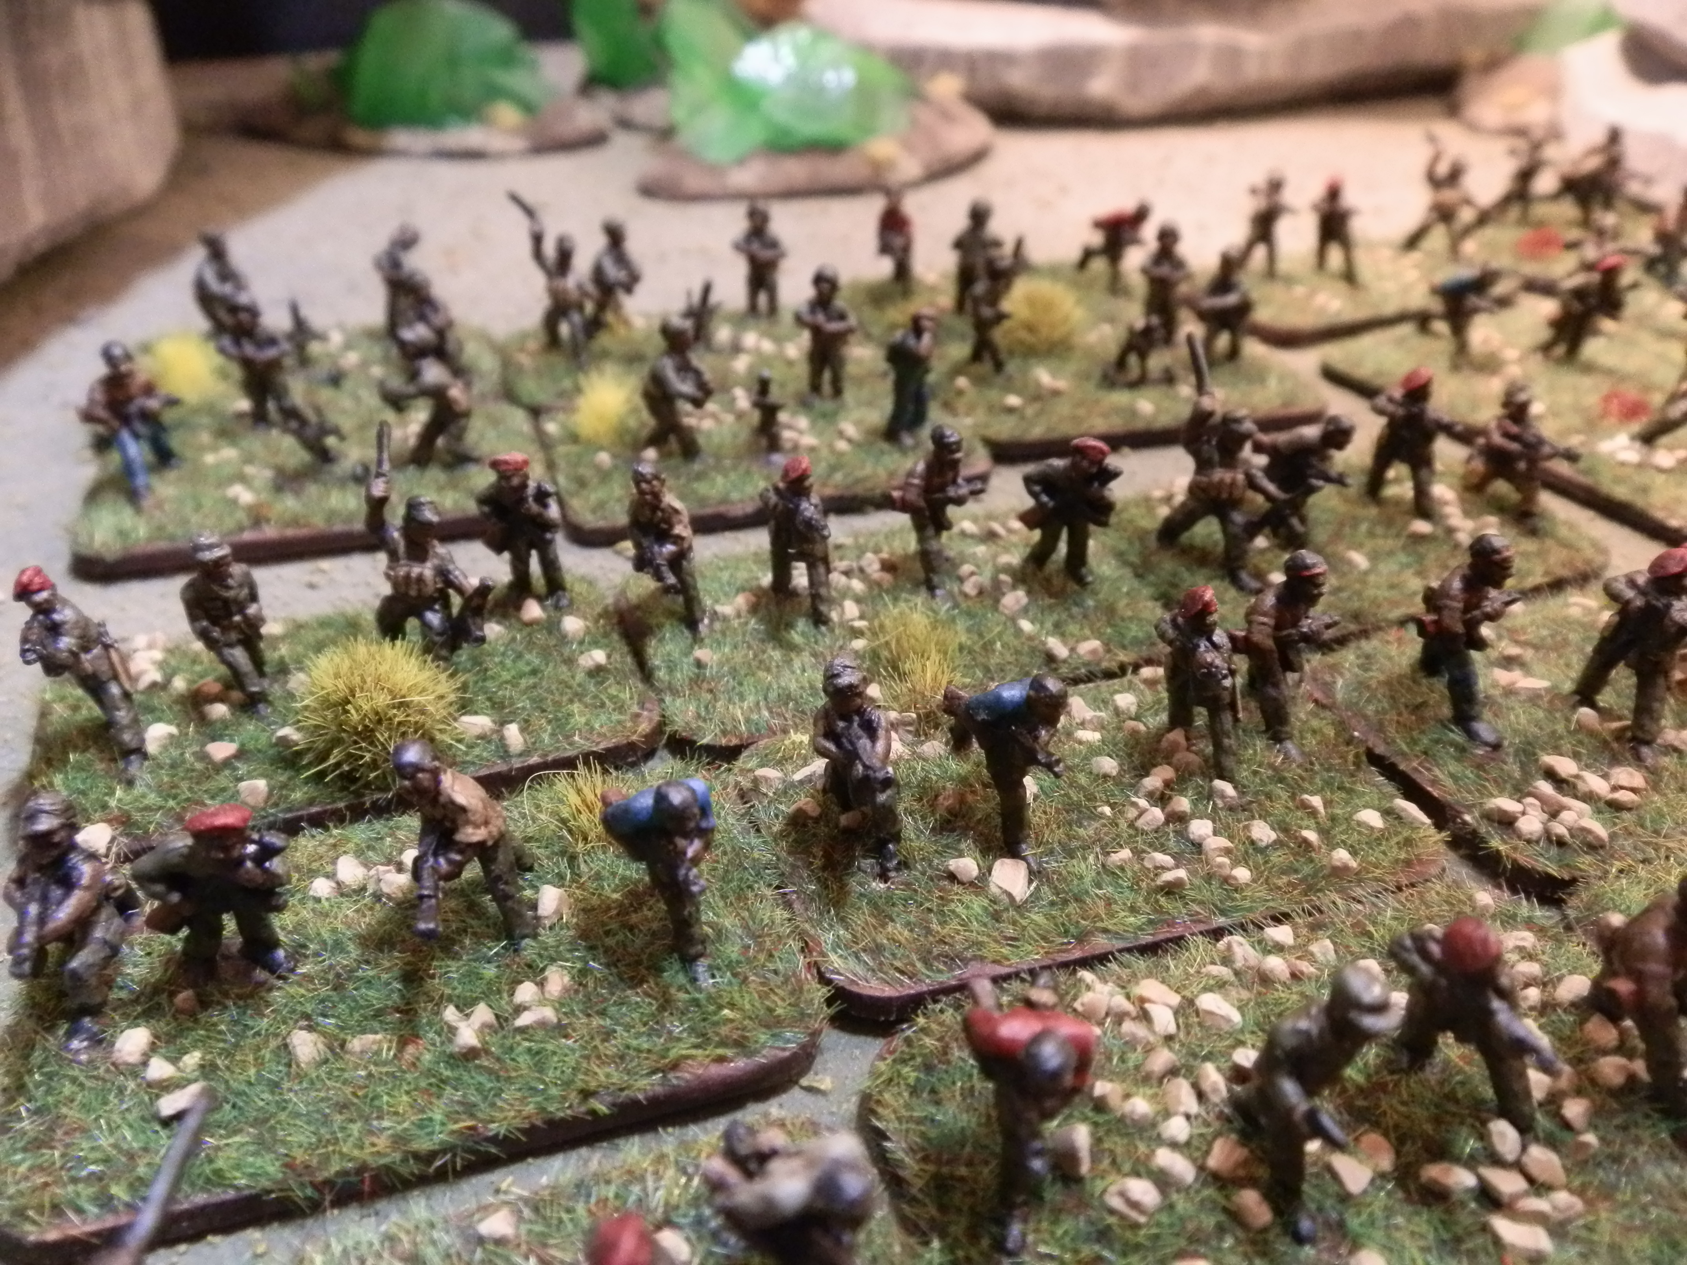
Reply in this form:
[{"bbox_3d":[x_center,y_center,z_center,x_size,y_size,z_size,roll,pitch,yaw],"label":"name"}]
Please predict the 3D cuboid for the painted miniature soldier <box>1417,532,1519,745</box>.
[{"bbox_3d":[0.045,0.001,0.099,0.007,0.016,0.007,13,32,31],"label":"painted miniature soldier"}]

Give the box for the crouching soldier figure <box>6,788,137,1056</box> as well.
[{"bbox_3d":[-0.048,0.018,0.085,0.007,0.019,0.008,-11,30,-18],"label":"crouching soldier figure"}]

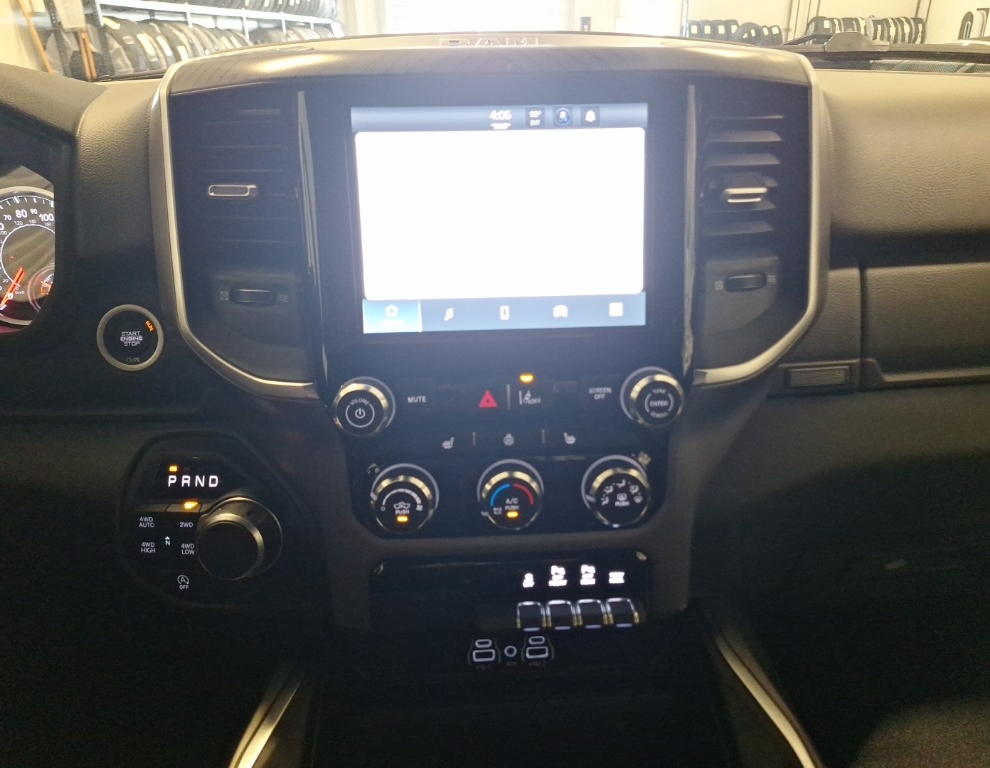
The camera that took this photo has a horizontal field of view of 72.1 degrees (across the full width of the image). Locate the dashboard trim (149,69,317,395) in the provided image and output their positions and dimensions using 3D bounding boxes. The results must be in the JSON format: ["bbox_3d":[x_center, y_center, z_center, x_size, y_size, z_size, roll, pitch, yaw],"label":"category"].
[{"bbox_3d":[-0.149,-0.088,0.421,0.100,0.190,0.042,0,9,10],"label":"dashboard trim"}]

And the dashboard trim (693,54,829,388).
[{"bbox_3d":[0.157,-0.098,0.436,0.100,0.190,0.042,-4,10,-16],"label":"dashboard trim"}]

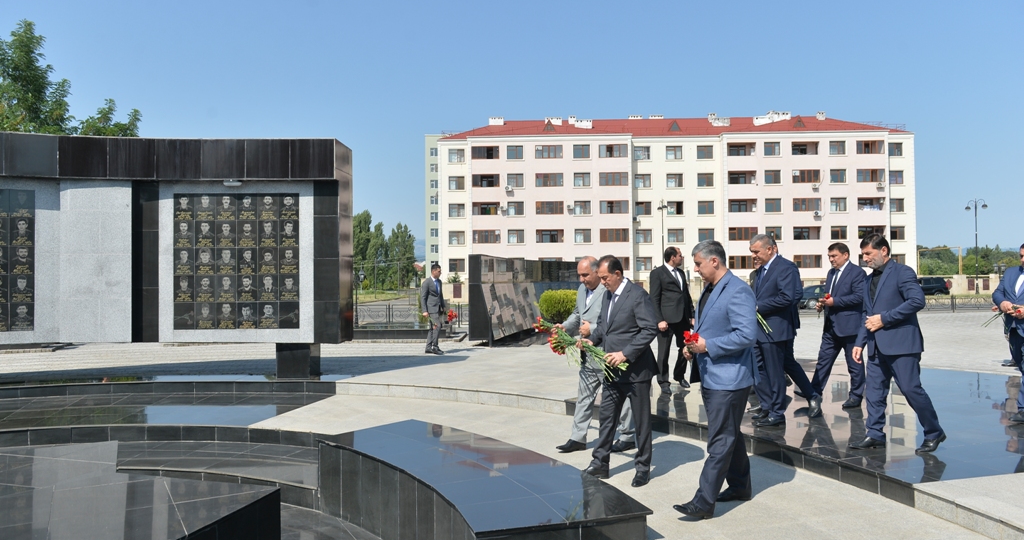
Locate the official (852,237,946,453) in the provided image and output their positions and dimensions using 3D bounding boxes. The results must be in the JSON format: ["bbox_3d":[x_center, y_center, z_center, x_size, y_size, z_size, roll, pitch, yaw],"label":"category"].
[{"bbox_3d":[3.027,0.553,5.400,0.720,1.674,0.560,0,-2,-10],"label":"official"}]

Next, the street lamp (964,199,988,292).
[{"bbox_3d":[36.053,-1.755,53.036,0.450,7.450,2.400,-1,-1,0],"label":"street lamp"}]

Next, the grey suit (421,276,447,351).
[{"bbox_3d":[-1.541,0.847,13.400,0.420,1.458,0.510,-2,-2,31],"label":"grey suit"}]

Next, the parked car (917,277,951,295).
[{"bbox_3d":[33.746,1.516,57.000,4.650,1.745,1.860,-1,-1,2],"label":"parked car"}]

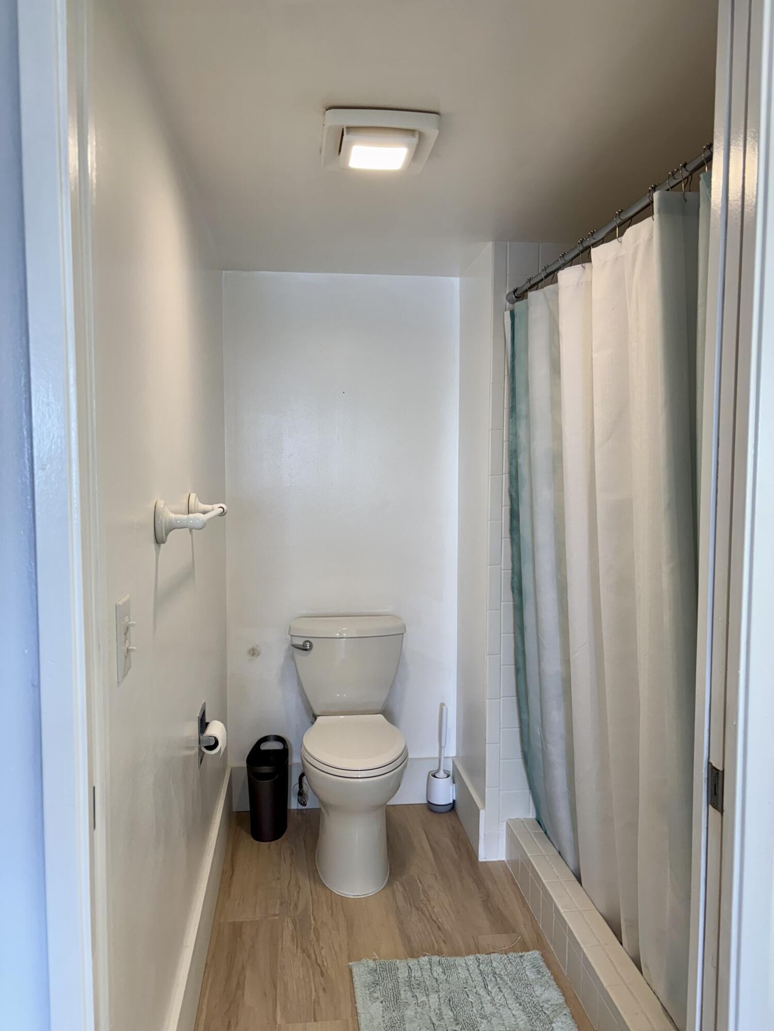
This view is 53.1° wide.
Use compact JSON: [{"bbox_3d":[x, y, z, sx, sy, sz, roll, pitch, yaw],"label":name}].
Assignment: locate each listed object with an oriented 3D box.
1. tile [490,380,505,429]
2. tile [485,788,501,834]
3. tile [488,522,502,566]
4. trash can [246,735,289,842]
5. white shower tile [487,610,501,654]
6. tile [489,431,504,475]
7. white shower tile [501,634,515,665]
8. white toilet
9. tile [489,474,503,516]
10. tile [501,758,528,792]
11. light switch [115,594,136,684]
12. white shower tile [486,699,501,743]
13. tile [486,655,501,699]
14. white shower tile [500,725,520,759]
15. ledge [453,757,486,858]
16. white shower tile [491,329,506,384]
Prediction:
[{"bbox_3d":[0.369,-0.364,2.593,0.050,0.152,0.010,0,4,-7],"label":"tile"},{"bbox_3d":[0.363,1.021,2.690,0.050,0.152,0.010,0,4,-7],"label":"tile"},{"bbox_3d":[0.366,0.094,2.623,0.052,0.152,0.010,0,4,-7],"label":"tile"},{"bbox_3d":[-0.444,1.034,2.920,0.140,0.302,0.275,0,4,-3],"label":"trash can"},{"bbox_3d":[0.366,0.399,2.646,0.052,0.152,0.010,0,4,-7],"label":"white shower tile"},{"bbox_3d":[0.368,-0.211,2.604,0.050,0.152,0.010,0,4,-7],"label":"tile"},{"bbox_3d":[0.447,0.459,2.660,0.108,0.108,0.010,0,4,-7],"label":"white shower tile"},{"bbox_3d":[-0.123,0.807,2.740,0.430,0.780,0.690,0,4,-6],"label":"white toilet"},{"bbox_3d":[0.366,-0.062,2.611,0.052,0.150,0.010,0,4,-7],"label":"tile"},{"bbox_3d":[0.446,0.898,2.692,0.108,0.108,0.010,0,4,-7],"label":"tile"},{"bbox_3d":[-0.400,0.189,1.198,0.019,0.117,0.072,0,4,-7],"label":"light switch"},{"bbox_3d":[0.365,0.708,2.668,0.052,0.152,0.010,0,4,-7],"label":"white shower tile"},{"bbox_3d":[0.366,0.553,2.657,0.052,0.152,0.010,0,4,-7],"label":"tile"},{"bbox_3d":[0.446,0.788,2.684,0.108,0.108,0.010,0,4,-7],"label":"white shower tile"},{"bbox_3d":[0.303,1.092,2.921,0.021,0.186,0.475,0,4,-7],"label":"ledge"},{"bbox_3d":[0.366,-0.526,2.577,0.052,0.167,0.010,0,4,-7],"label":"white shower tile"}]

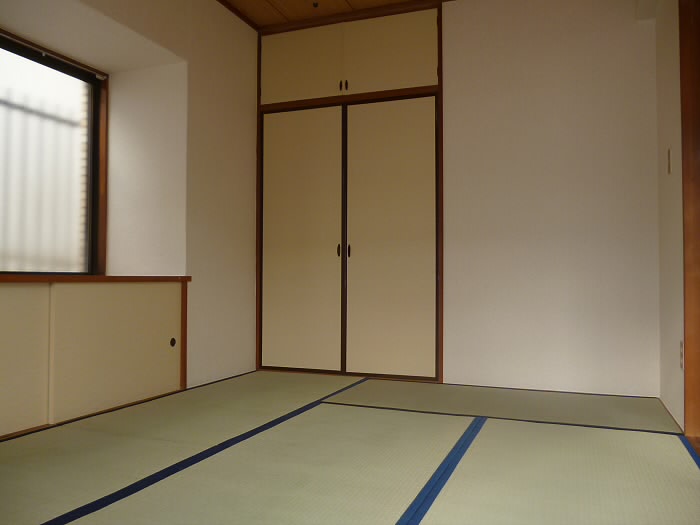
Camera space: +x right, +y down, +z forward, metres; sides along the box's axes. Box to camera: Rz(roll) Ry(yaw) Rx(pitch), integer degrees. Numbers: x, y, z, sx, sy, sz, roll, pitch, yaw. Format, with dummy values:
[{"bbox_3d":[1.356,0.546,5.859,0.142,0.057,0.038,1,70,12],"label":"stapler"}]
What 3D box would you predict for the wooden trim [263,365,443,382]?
[{"bbox_3d":[-0.036,0.737,3.738,1.257,0.040,0.035,0,-2,21],"label":"wooden trim"}]

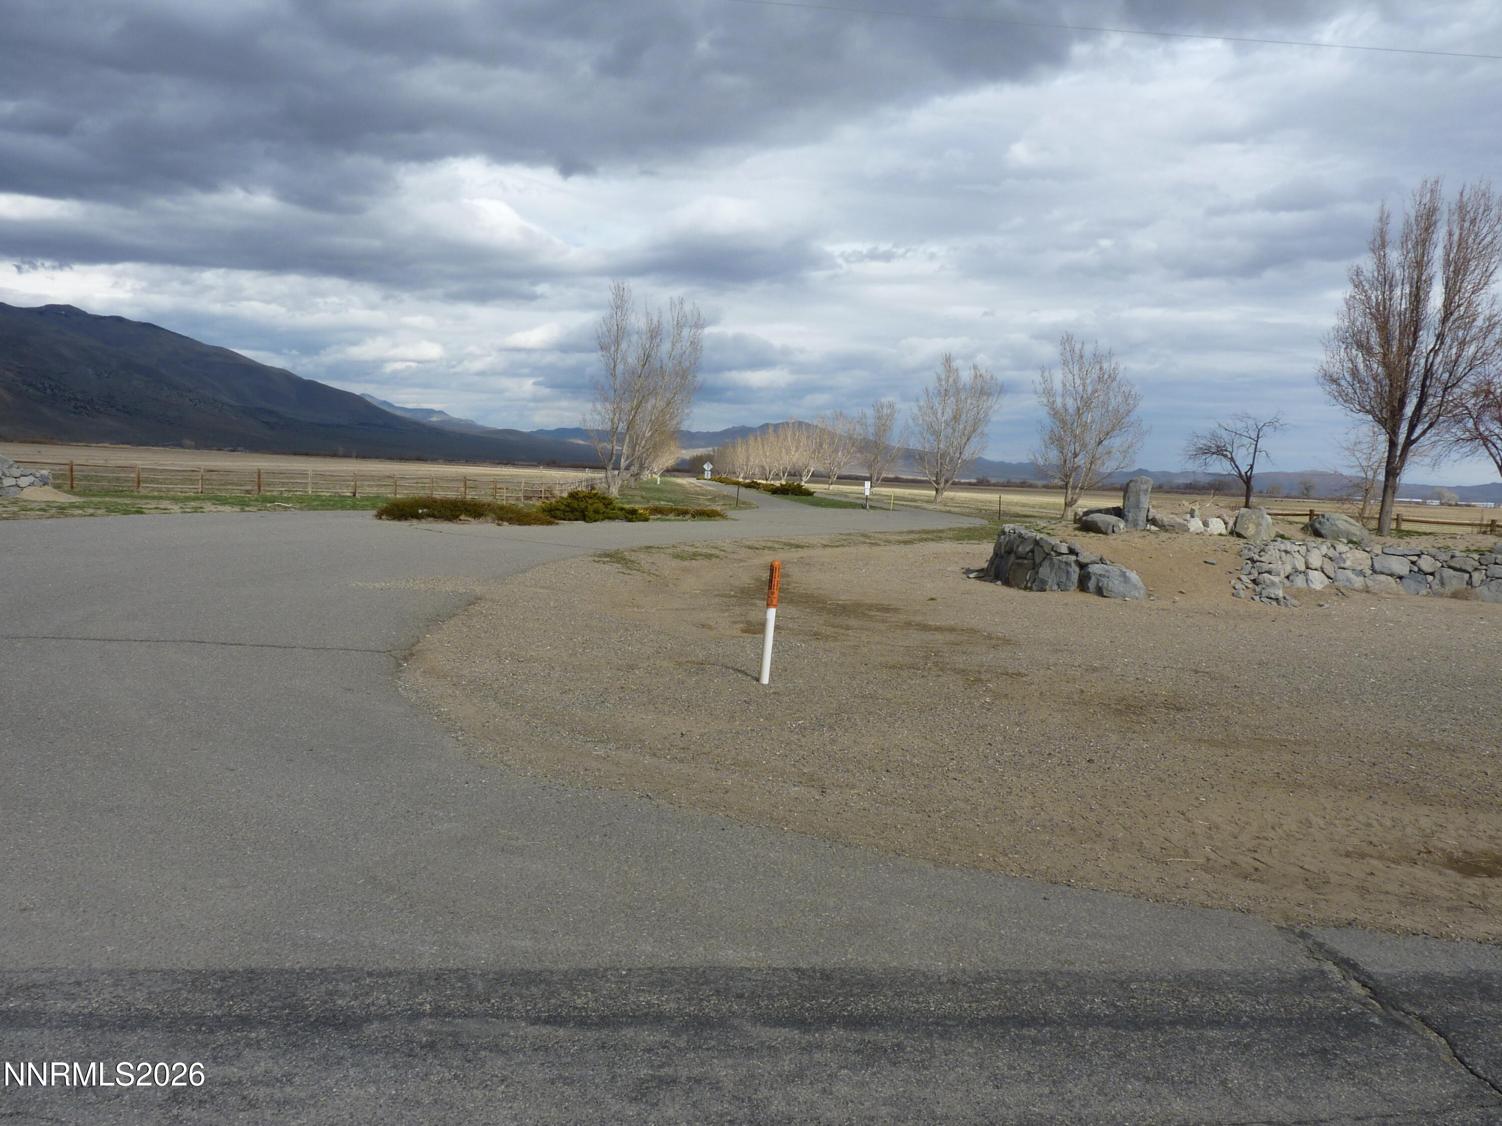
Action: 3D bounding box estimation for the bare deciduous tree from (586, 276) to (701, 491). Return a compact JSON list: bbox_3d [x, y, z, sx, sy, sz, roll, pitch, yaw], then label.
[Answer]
[{"bbox_3d":[-6.107,-9.982,67.000,6.778,12.448,6.500,2,4,-5],"label":"bare deciduous tree"}]

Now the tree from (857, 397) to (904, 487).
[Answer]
[{"bbox_3d":[12.949,-11.660,117.000,4.922,9.375,4.600,3,4,6],"label":"tree"}]

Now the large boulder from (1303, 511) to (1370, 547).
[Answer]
[{"bbox_3d":[10.796,-0.617,21.600,1.172,0.617,0.800,2,4,0],"label":"large boulder"}]

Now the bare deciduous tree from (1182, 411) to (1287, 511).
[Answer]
[{"bbox_3d":[11.540,-2.230,28.000,2.468,2.692,2.300,4,5,22],"label":"bare deciduous tree"}]

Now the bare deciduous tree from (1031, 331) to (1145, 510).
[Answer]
[{"bbox_3d":[16.931,-6.885,59.000,5.909,9.455,5.700,4,5,16],"label":"bare deciduous tree"}]

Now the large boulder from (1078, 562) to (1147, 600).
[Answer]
[{"bbox_3d":[5.624,0.292,18.200,0.939,0.537,0.700,2,4,0],"label":"large boulder"}]

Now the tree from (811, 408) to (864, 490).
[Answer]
[{"bbox_3d":[10.529,-14.112,146.000,6.873,9.944,6.300,3,4,4],"label":"tree"}]

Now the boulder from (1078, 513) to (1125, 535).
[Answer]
[{"bbox_3d":[5.910,-0.651,19.700,0.731,0.337,0.500,2,4,0],"label":"boulder"}]

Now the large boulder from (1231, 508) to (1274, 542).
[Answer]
[{"bbox_3d":[8.659,-0.647,20.200,0.711,0.596,0.600,2,4,0],"label":"large boulder"}]

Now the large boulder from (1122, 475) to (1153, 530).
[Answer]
[{"bbox_3d":[6.979,-1.073,21.100,0.496,0.962,0.420,2,4,0],"label":"large boulder"}]

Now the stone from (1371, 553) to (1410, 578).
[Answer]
[{"bbox_3d":[11.588,0.048,21.200,0.669,0.414,0.420,2,4,0],"label":"stone"}]

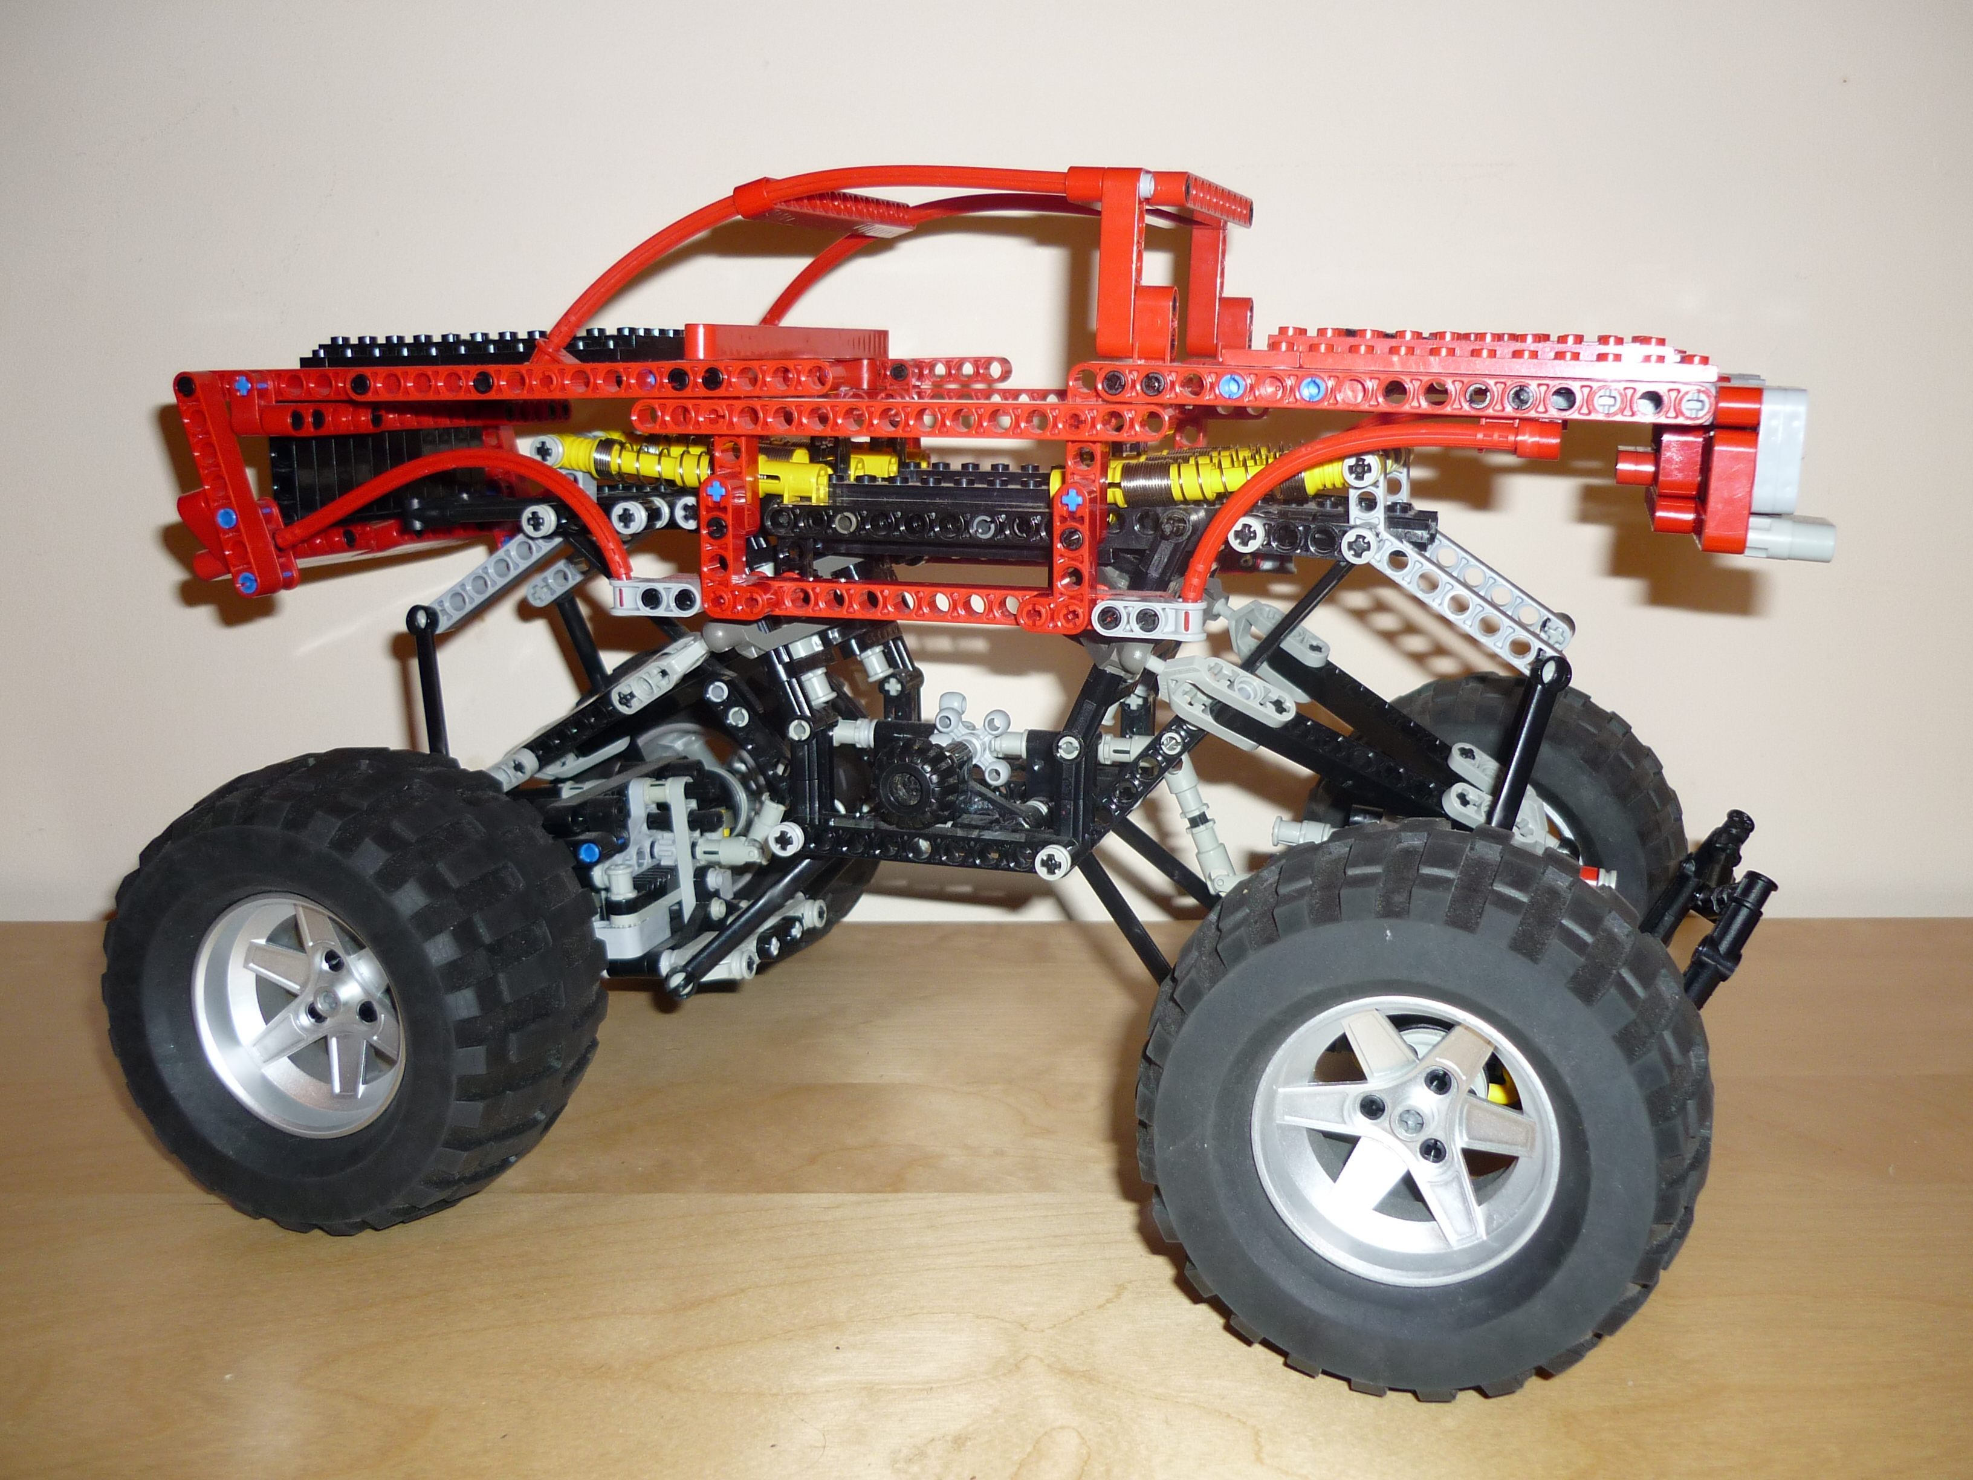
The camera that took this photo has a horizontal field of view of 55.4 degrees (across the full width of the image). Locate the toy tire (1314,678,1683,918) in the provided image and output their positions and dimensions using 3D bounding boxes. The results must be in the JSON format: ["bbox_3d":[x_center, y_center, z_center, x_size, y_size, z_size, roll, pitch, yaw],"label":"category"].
[{"bbox_3d":[0.146,0.034,0.547,0.107,0.107,0.053,3,12,13],"label":"toy tire"}]

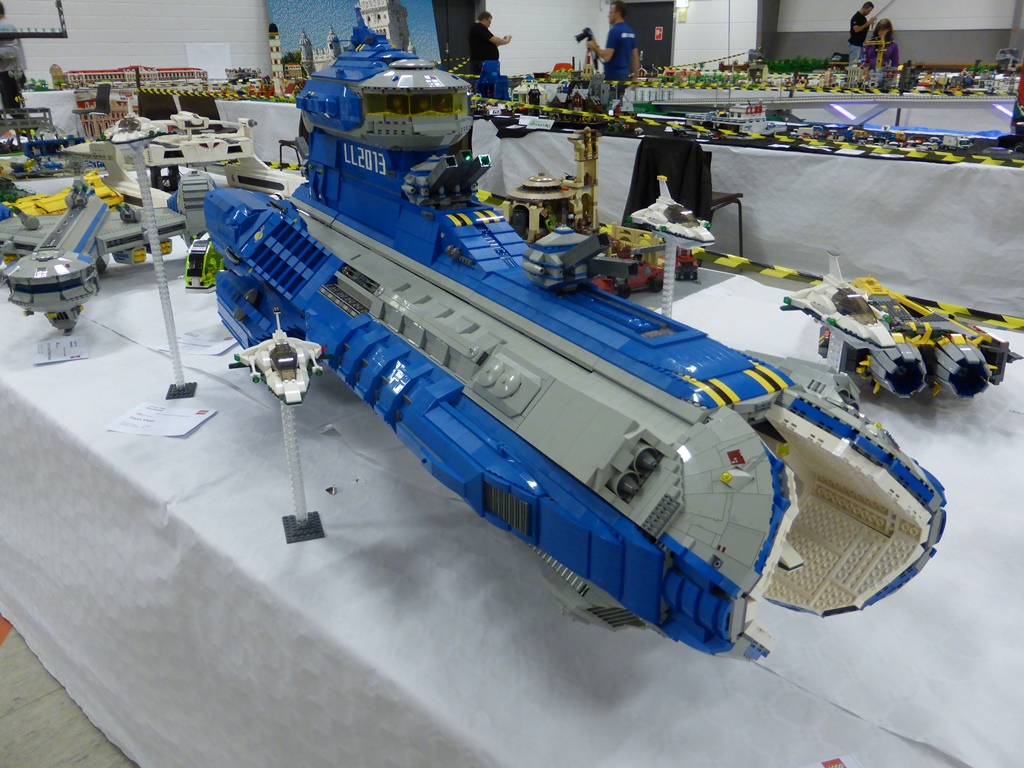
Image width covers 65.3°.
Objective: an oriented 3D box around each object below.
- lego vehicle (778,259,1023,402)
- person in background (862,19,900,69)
[{"bbox_3d":[0.472,-0.081,0.998,0.275,0.157,0.230,-3,23,-8],"label":"lego vehicle"},{"bbox_3d":[4.493,-3.701,10.047,0.460,1.624,0.360,10,25,23],"label":"person in background"}]

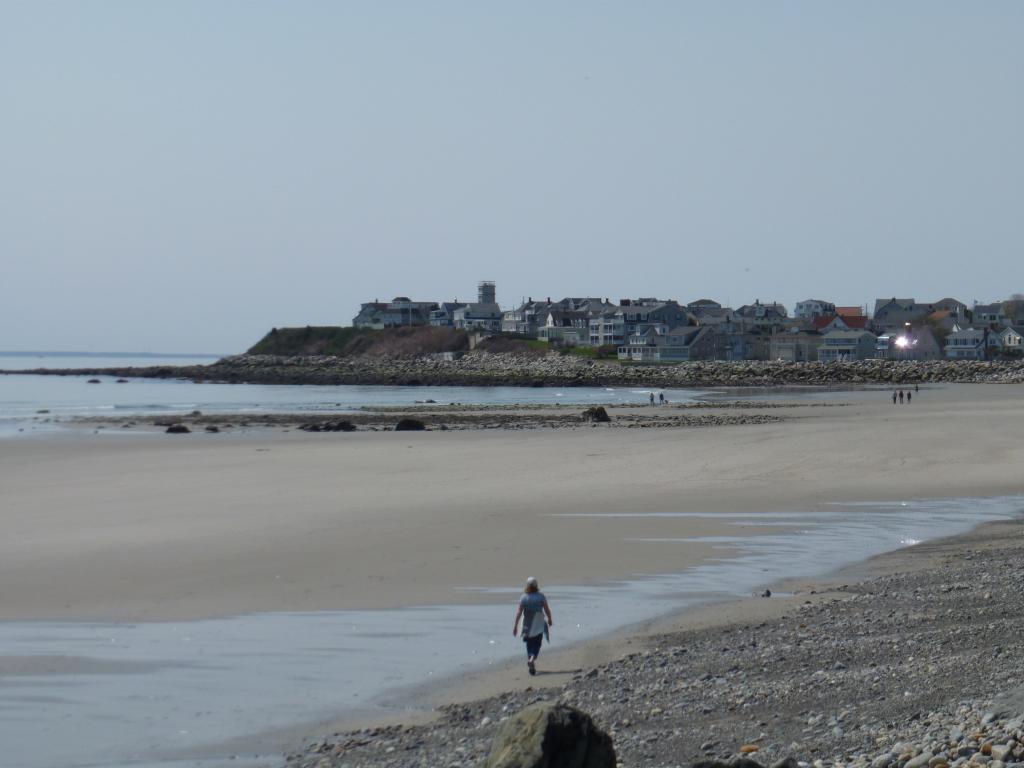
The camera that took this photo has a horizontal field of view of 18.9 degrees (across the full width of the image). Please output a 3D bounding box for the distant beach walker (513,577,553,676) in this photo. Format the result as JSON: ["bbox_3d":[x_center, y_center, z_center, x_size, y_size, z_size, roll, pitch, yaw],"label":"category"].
[{"bbox_3d":[0.356,4.141,52.600,0.660,1.650,0.650,0,1,6],"label":"distant beach walker"}]

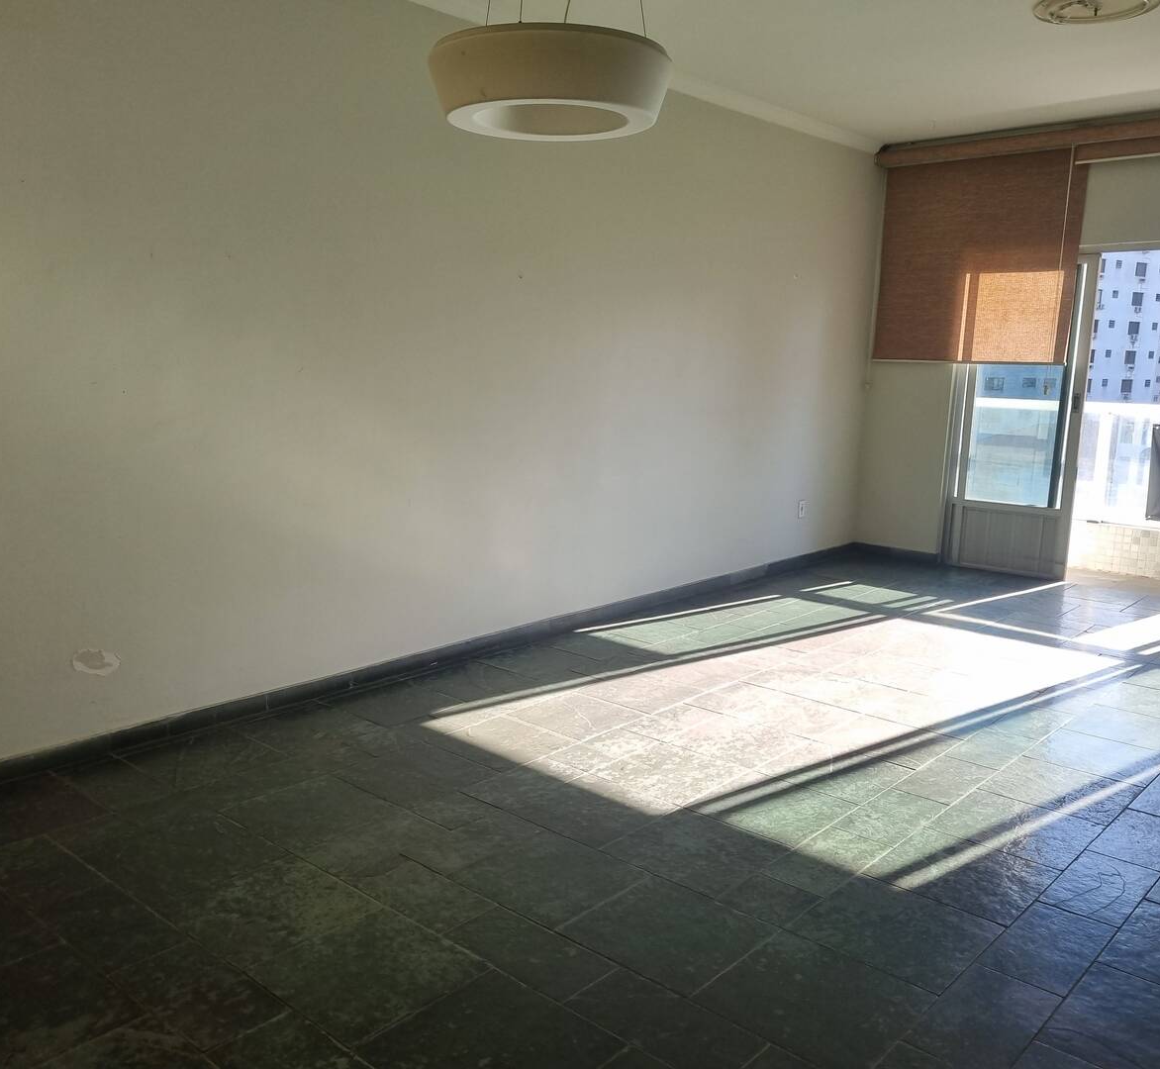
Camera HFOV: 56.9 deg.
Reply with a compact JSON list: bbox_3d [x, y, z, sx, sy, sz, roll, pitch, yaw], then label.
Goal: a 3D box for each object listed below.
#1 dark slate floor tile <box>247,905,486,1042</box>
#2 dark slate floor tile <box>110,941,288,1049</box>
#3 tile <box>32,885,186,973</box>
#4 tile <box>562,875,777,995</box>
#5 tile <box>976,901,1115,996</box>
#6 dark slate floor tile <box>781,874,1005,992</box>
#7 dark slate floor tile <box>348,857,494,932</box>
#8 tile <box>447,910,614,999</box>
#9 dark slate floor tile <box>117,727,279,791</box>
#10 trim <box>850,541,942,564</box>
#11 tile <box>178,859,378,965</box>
[{"bbox_3d":[-0.477,0.983,2.409,0.400,0.012,0.400,9,13,41],"label":"dark slate floor tile"},{"bbox_3d":[-0.822,0.993,2.314,0.401,0.012,0.202,9,13,41],"label":"dark slate floor tile"},{"bbox_3d":[-1.107,0.924,2.511,0.398,0.012,0.192,9,12,41],"label":"tile"},{"bbox_3d":[0.211,0.950,2.559,0.391,0.012,0.373,9,12,41],"label":"tile"},{"bbox_3d":[1.148,1.008,2.608,0.198,0.012,0.405,10,13,41],"label":"tile"},{"bbox_3d":[0.773,0.970,2.624,0.400,0.012,0.400,9,13,41],"label":"dark slate floor tile"},{"bbox_3d":[-0.421,0.926,2.760,0.401,0.012,0.202,9,13,41],"label":"dark slate floor tile"},{"bbox_3d":[-0.123,0.996,2.545,0.403,0.012,0.198,10,13,41],"label":"tile"},{"bbox_3d":[-1.316,0.773,3.721,0.415,0.012,0.412,10,13,41],"label":"dark slate floor tile"},{"bbox_3d":[2.252,0.135,7.618,0.618,0.066,0.018,10,13,41],"label":"trim"},{"bbox_3d":[-0.751,0.919,2.601,0.384,0.012,0.399,9,12,41],"label":"tile"}]

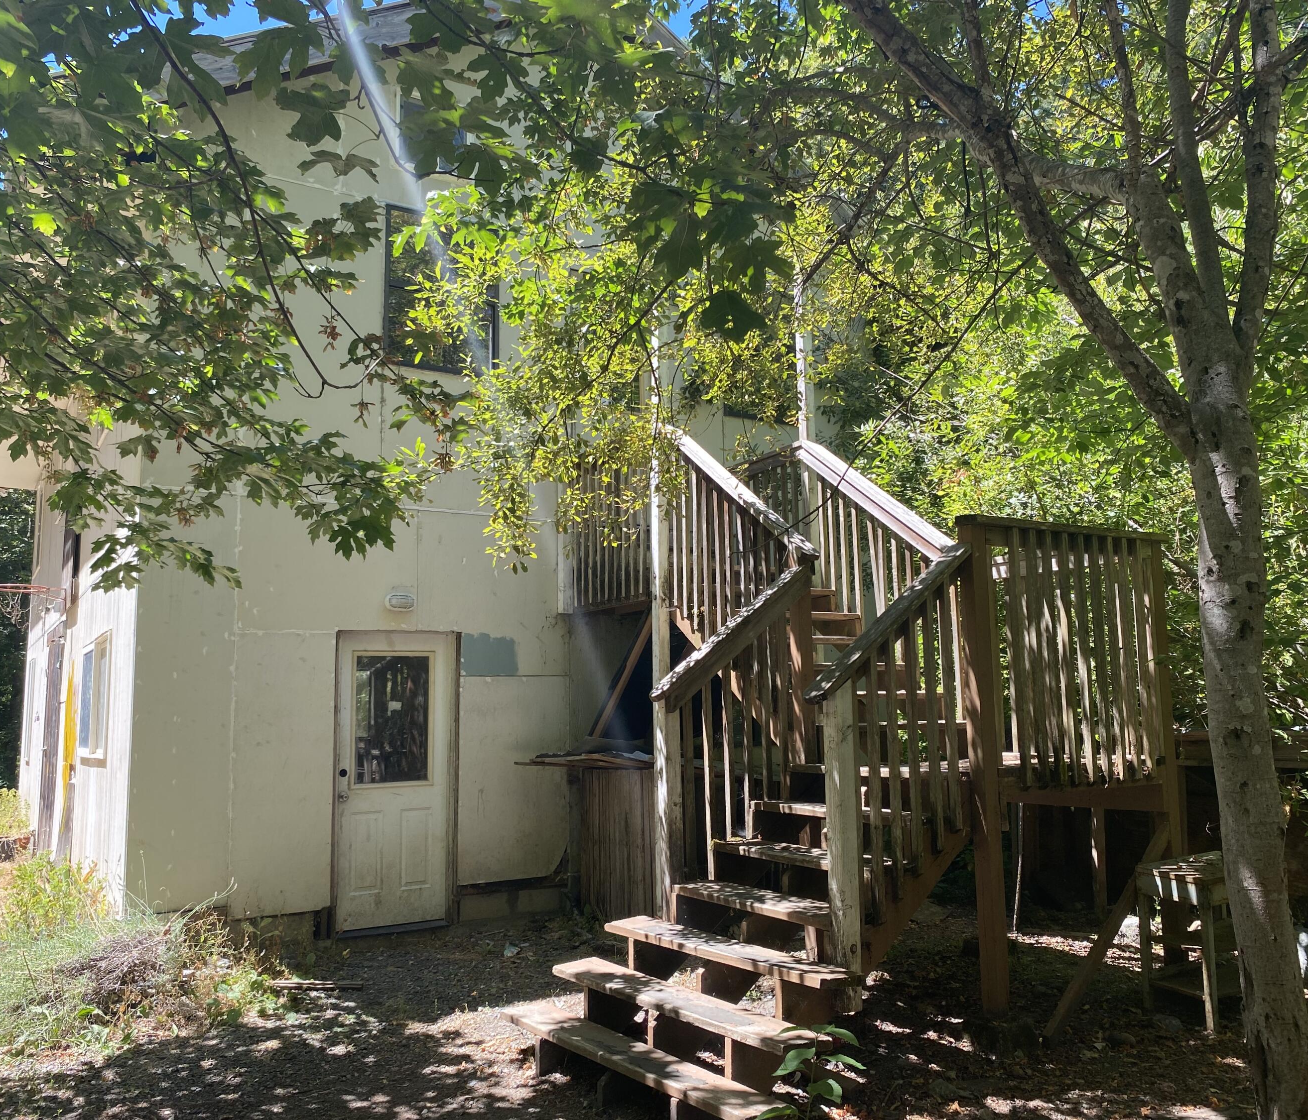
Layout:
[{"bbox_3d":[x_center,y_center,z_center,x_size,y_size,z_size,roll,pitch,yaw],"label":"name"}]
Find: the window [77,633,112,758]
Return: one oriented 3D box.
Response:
[{"bbox_3d":[-4.372,1.081,8.764,0.100,0.904,1.588,4,-8,-33],"label":"window"}]

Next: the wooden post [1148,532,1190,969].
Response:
[{"bbox_3d":[2.783,1.019,6.124,0.095,2.257,0.095,4,-9,-35],"label":"wooden post"}]

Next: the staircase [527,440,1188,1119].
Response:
[{"bbox_3d":[0.742,0.748,6.242,3.352,3.418,2.812,4,-9,-35],"label":"staircase"}]

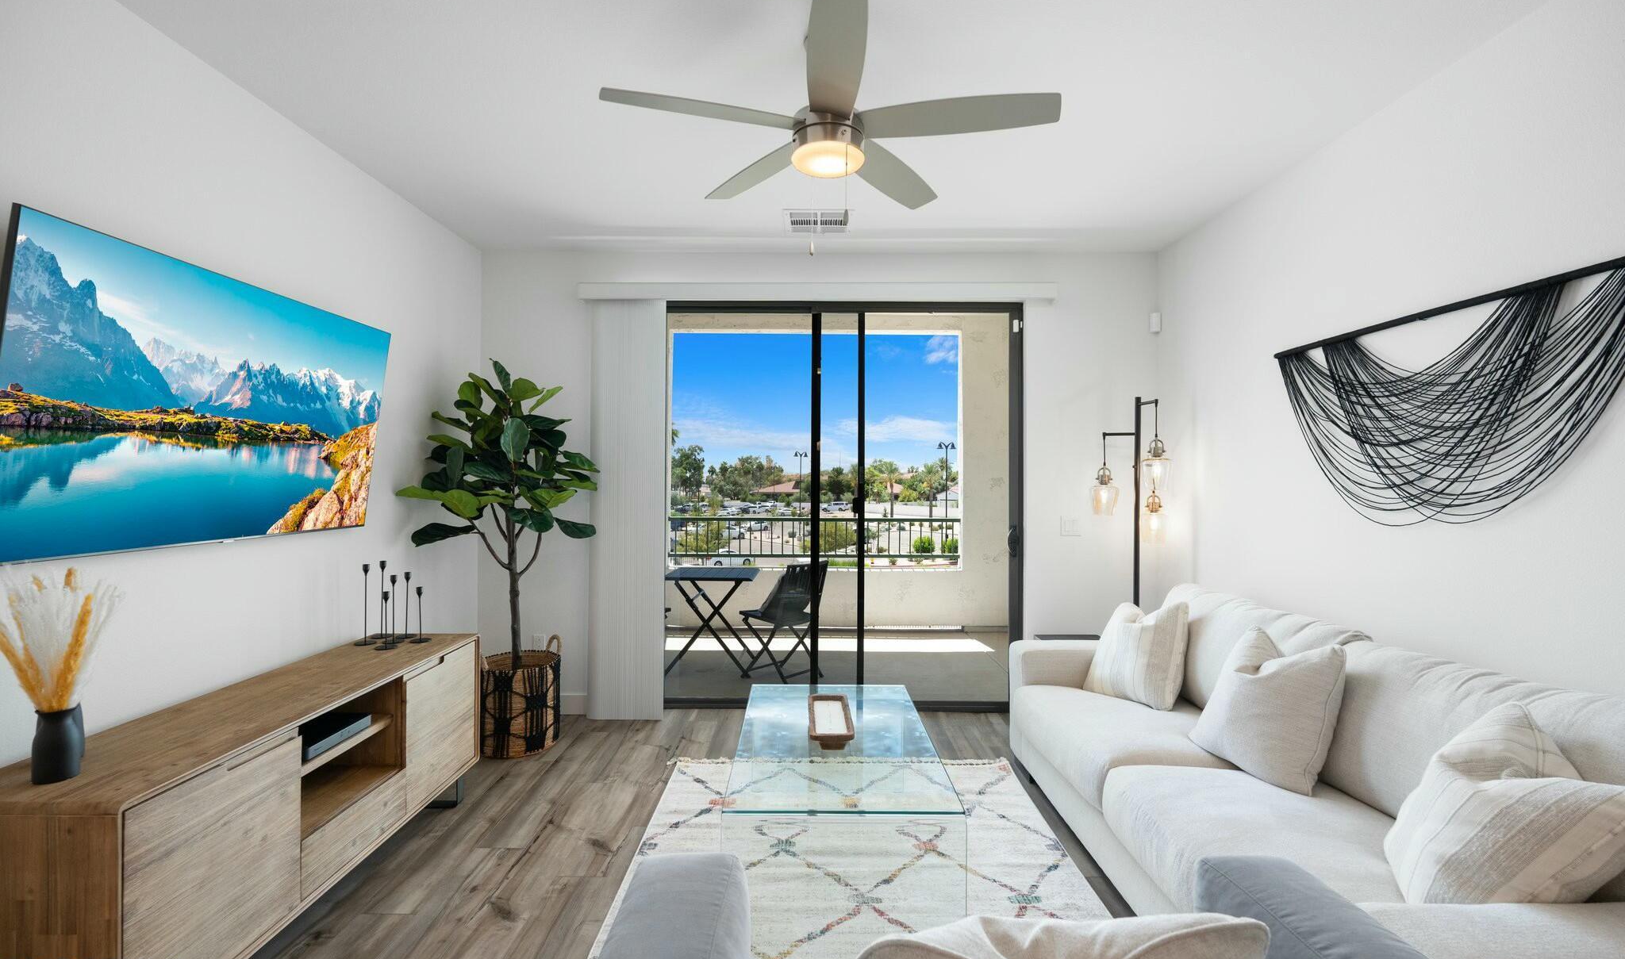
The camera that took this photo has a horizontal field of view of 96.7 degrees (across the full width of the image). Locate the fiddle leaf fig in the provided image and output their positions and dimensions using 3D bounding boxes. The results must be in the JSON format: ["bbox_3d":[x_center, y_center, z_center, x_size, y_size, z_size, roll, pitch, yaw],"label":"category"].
[{"bbox_3d":[-1.529,0.258,3.669,0.840,1.750,0.820,0,0,0],"label":"fiddle leaf fig"}]

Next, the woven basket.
[{"bbox_3d":[-1.528,1.117,3.767,0.410,0.530,0.410,0,0,0],"label":"woven basket"}]

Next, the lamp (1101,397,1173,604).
[{"bbox_3d":[1.723,0.476,3.875,0.430,1.839,0.440,0,0,0],"label":"lamp"}]

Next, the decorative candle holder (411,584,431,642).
[{"bbox_3d":[-1.622,0.557,2.990,0.080,0.228,0.080,0,0,0],"label":"decorative candle holder"}]

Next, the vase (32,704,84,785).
[{"bbox_3d":[-1.705,0.596,1.639,0.090,0.158,0.095,0,0,0],"label":"vase"}]

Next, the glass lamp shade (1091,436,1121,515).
[{"bbox_3d":[1.579,-0.027,3.892,0.150,0.438,0.150,0,0,0],"label":"glass lamp shade"}]

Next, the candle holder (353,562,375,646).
[{"bbox_3d":[-1.822,0.508,2.946,0.080,0.325,0.080,0,0,0],"label":"candle holder"}]

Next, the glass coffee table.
[{"bbox_3d":[0.082,1.162,2.616,0.680,0.462,1.211,0,0,0],"label":"glass coffee table"}]

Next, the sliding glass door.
[{"bbox_3d":[0.096,0.157,4.401,2.360,2.460,0.120,0,0,0],"label":"sliding glass door"}]

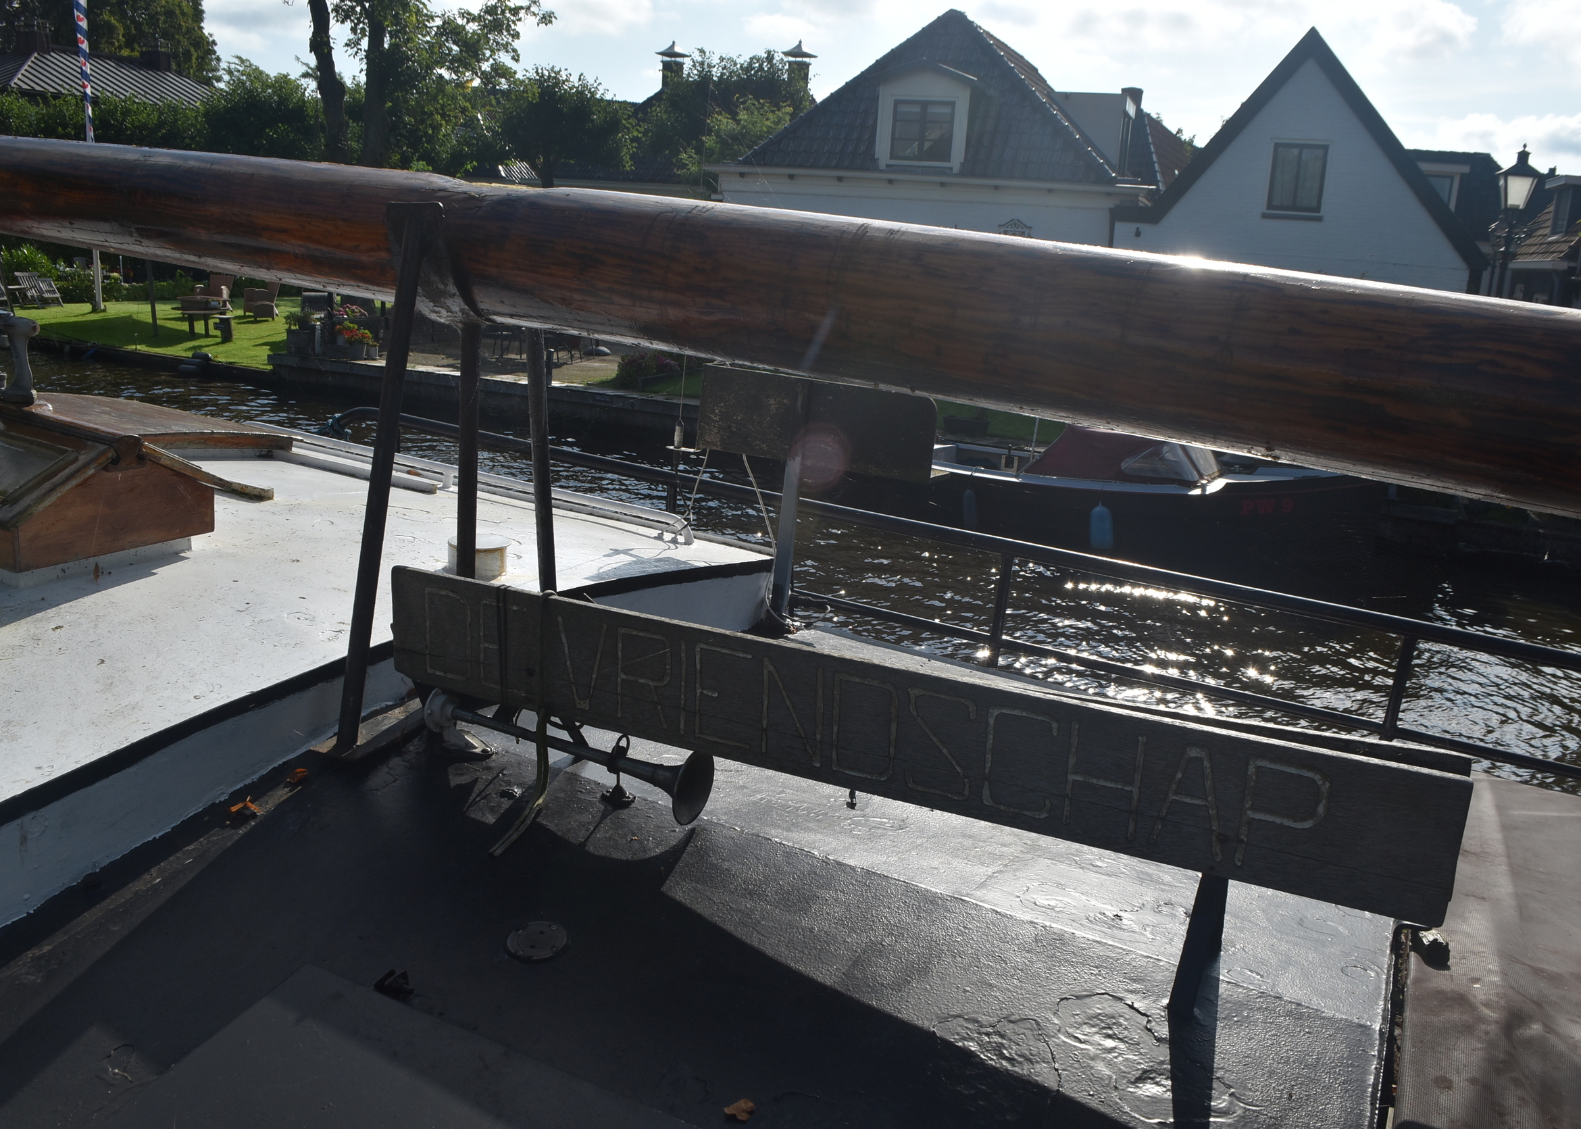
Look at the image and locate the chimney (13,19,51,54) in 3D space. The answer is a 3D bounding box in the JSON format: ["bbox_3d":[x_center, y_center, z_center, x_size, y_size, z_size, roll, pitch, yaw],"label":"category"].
[{"bbox_3d":[-22.737,-15.837,38.000,0.900,1.050,0.600,9,15,19],"label":"chimney"}]

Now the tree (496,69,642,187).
[{"bbox_3d":[-5.090,-8.206,28.698,3.200,5.770,3.200,8,15,18],"label":"tree"}]

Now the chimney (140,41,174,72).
[{"bbox_3d":[-20.250,-16.246,40.500,0.900,1.000,0.600,9,15,19],"label":"chimney"}]

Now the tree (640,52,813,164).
[{"bbox_3d":[-1.872,-10.306,34.877,4.600,7.250,4.400,8,15,18],"label":"tree"}]

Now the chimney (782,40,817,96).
[{"bbox_3d":[0.298,-17.238,44.000,1.000,1.800,1.000,8,15,18],"label":"chimney"}]

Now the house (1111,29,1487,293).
[{"bbox_3d":[7.610,-4.773,19.264,4.640,5.280,6.500,9,15,20],"label":"house"}]

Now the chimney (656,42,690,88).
[{"bbox_3d":[-4.214,-17.944,45.500,1.000,1.600,1.000,8,15,18],"label":"chimney"}]

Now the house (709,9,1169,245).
[{"bbox_3d":[3.671,-6.798,24.627,7.270,6.110,10.500,8,15,18],"label":"house"}]

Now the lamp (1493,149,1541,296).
[{"bbox_3d":[9.255,-3.382,16.688,0.600,4.030,0.600,8,15,18],"label":"lamp"}]

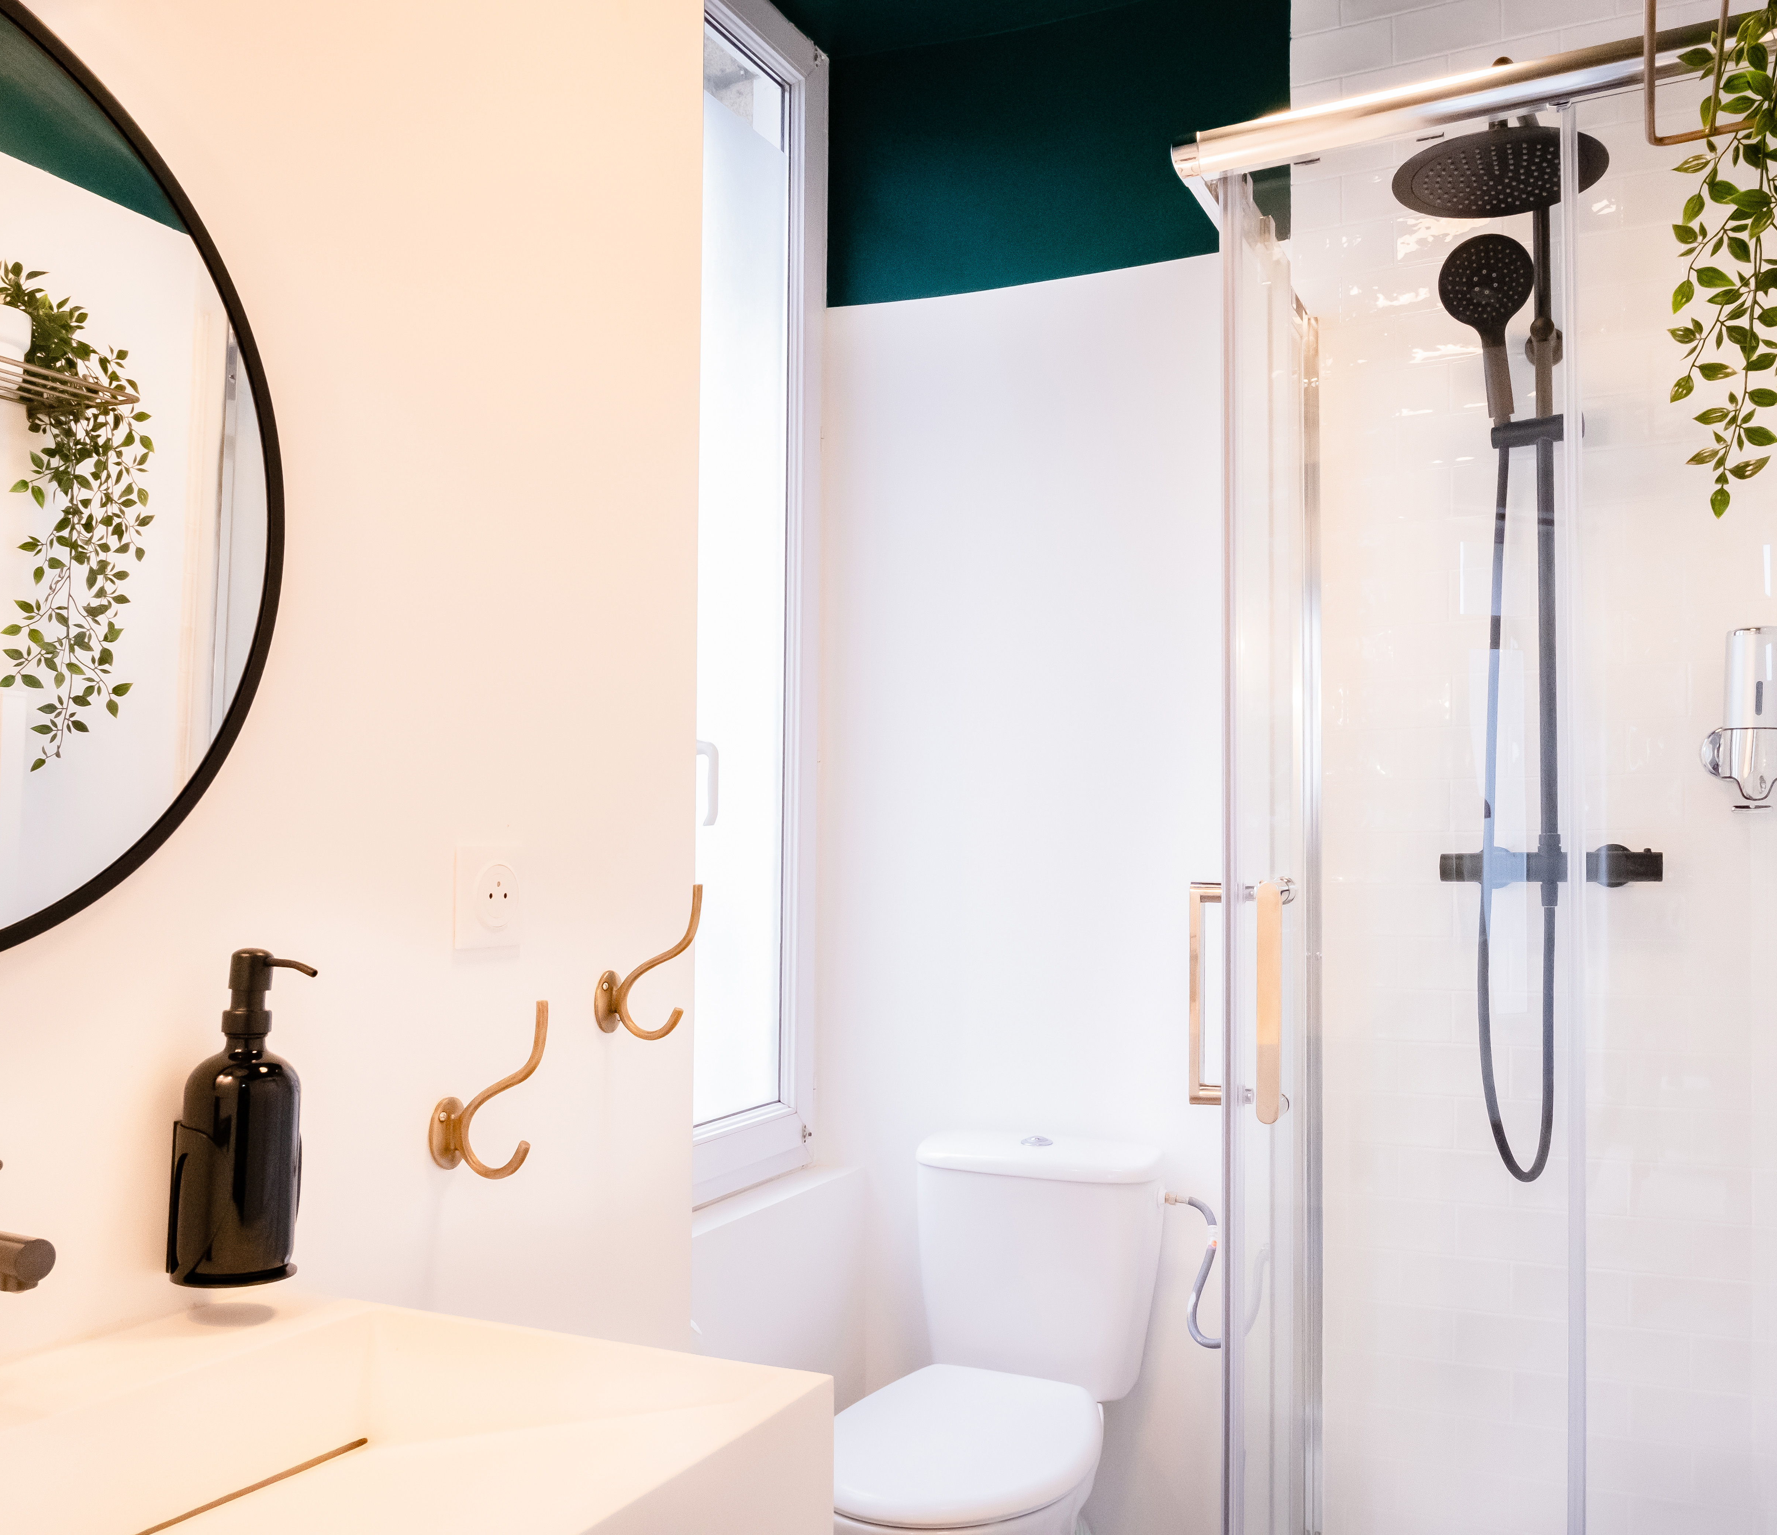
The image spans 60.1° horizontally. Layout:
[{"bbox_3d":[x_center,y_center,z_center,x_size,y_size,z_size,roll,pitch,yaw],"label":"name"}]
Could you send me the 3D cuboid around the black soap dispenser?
[{"bbox_3d":[-0.430,0.233,1.027,0.096,0.219,0.080,-2,-4,26],"label":"black soap dispenser"}]

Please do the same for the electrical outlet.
[{"bbox_3d":[-0.344,0.110,1.309,0.009,0.085,0.083,-2,-4,26],"label":"electrical outlet"}]

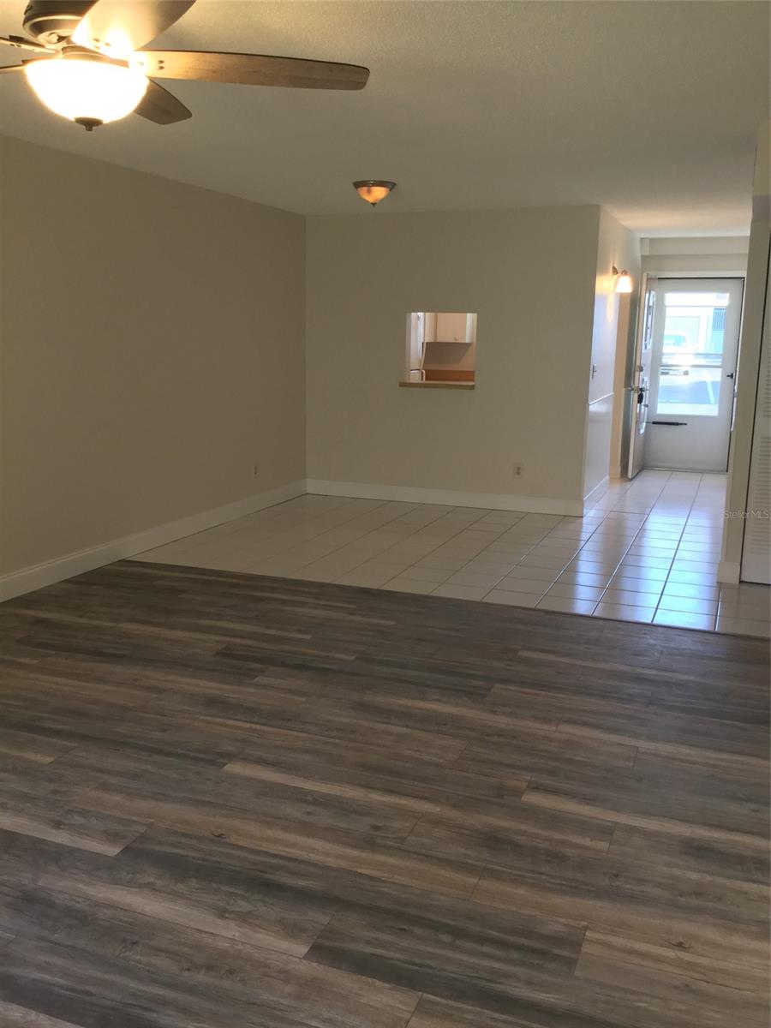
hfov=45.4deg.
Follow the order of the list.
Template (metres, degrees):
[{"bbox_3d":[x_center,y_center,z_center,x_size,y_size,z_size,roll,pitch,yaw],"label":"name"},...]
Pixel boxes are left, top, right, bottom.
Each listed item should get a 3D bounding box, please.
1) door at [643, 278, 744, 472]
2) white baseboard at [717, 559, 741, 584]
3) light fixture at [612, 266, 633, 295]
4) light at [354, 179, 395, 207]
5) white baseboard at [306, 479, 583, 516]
[{"bbox_3d":[3.314,-1.489,9.985,0.910,2.030,0.050,5,12,21],"label":"door"},{"bbox_3d":[2.079,0.360,5.571,0.128,0.130,0.020,5,12,21],"label":"white baseboard"},{"bbox_3d":[2.071,-2.043,8.018,0.170,0.230,0.145,5,12,21],"label":"light fixture"},{"bbox_3d":[-0.071,-2.125,6.151,0.300,0.160,0.300,1,11,0],"label":"light"},{"bbox_3d":[0.447,-0.145,7.978,2.510,0.131,0.020,5,12,21],"label":"white baseboard"}]

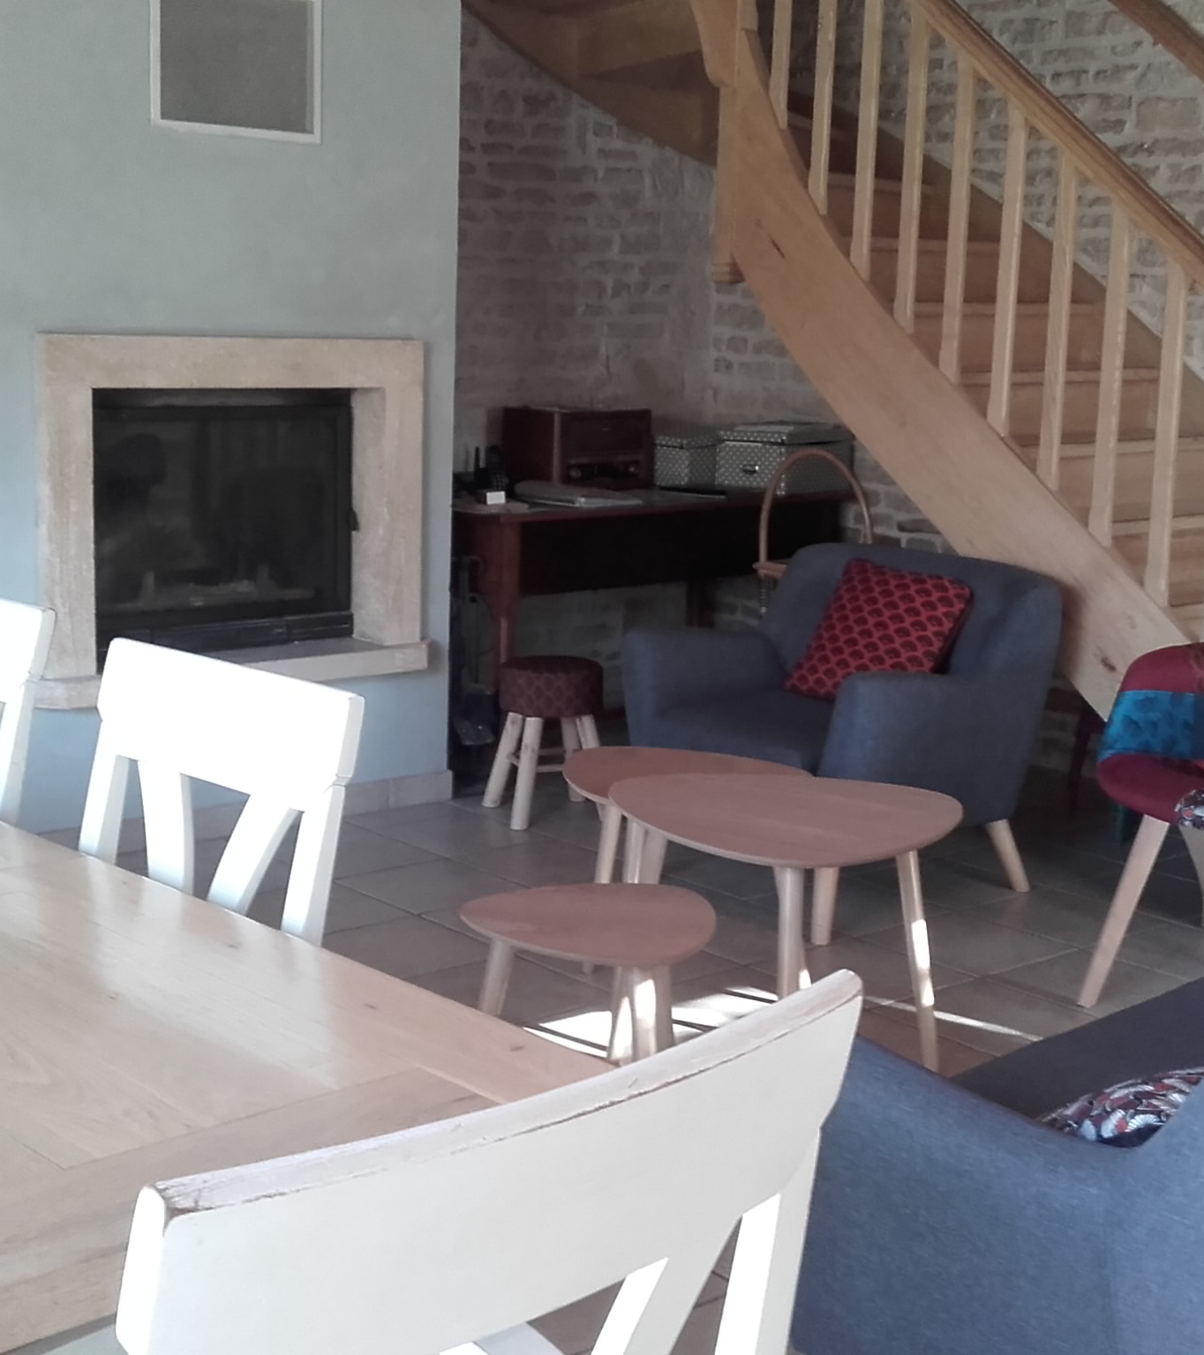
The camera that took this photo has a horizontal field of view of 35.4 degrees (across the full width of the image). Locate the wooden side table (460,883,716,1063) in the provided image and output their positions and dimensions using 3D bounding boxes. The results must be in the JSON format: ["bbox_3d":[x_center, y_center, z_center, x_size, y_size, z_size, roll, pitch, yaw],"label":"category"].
[{"bbox_3d":[-0.021,0.550,2.893,0.400,0.385,0.400,7,11,29],"label":"wooden side table"}]

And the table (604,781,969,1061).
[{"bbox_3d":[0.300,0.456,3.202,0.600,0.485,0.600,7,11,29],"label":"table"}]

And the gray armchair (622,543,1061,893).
[{"bbox_3d":[0.566,0.116,4.426,0.760,0.770,0.760,-7,13,-42],"label":"gray armchair"}]

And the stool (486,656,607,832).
[{"bbox_3d":[-0.137,0.167,5.054,0.300,0.410,0.300,2,10,0],"label":"stool"}]

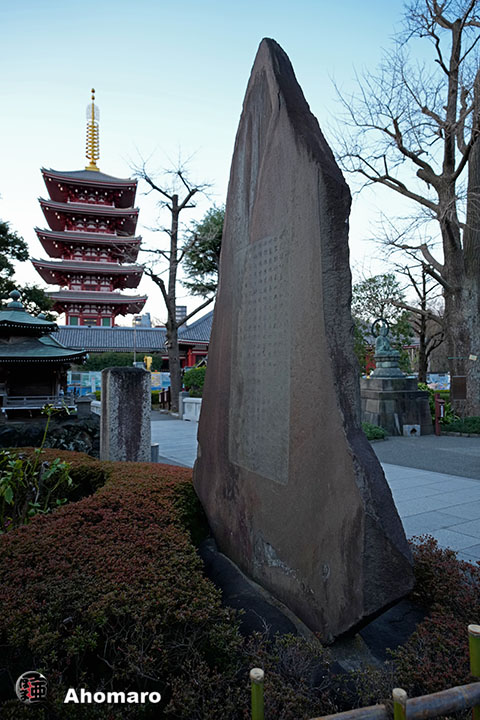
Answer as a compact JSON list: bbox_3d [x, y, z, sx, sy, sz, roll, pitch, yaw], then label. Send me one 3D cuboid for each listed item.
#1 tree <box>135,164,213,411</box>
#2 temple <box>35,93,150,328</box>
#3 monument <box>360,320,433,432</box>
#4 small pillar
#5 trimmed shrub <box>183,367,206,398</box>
[{"bbox_3d":[-3.103,-3.584,21.169,4.200,12.074,4.000,0,-2,0],"label":"tree"},{"bbox_3d":[-26.200,-24.335,78.488,17.500,48.300,17.500,1,-3,-16],"label":"temple"},{"bbox_3d":[4.451,0.460,13.192,1.800,3.394,1.800,1,-3,-16],"label":"monument"},{"bbox_3d":[-1.436,0.928,5.566,0.510,1.678,0.510,1,-3,-28],"label":"small pillar"},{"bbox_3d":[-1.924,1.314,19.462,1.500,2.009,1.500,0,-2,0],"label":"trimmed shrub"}]

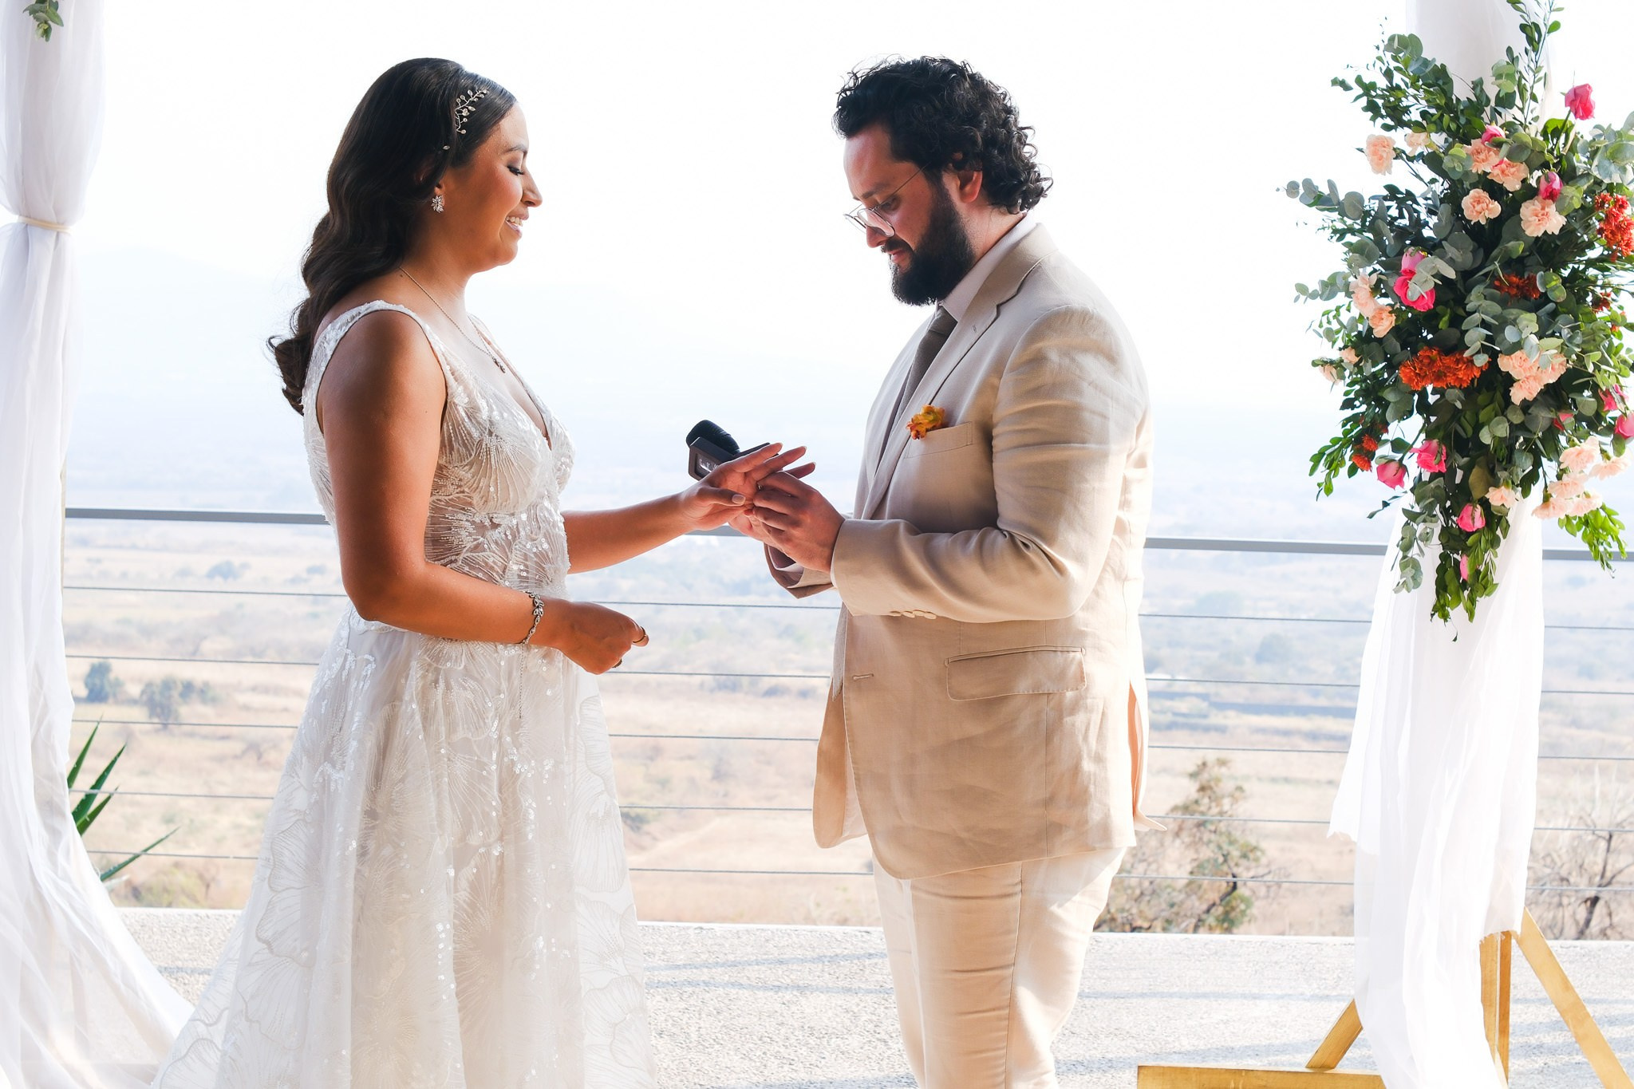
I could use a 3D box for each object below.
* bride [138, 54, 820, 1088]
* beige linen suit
[{"bbox_3d":[-0.530,0.254,1.850,1.000,1.700,0.750,2,6,9],"label":"bride"},{"bbox_3d":[0.173,0.369,1.871,0.520,1.510,0.560,0,6,-16],"label":"beige linen suit"}]

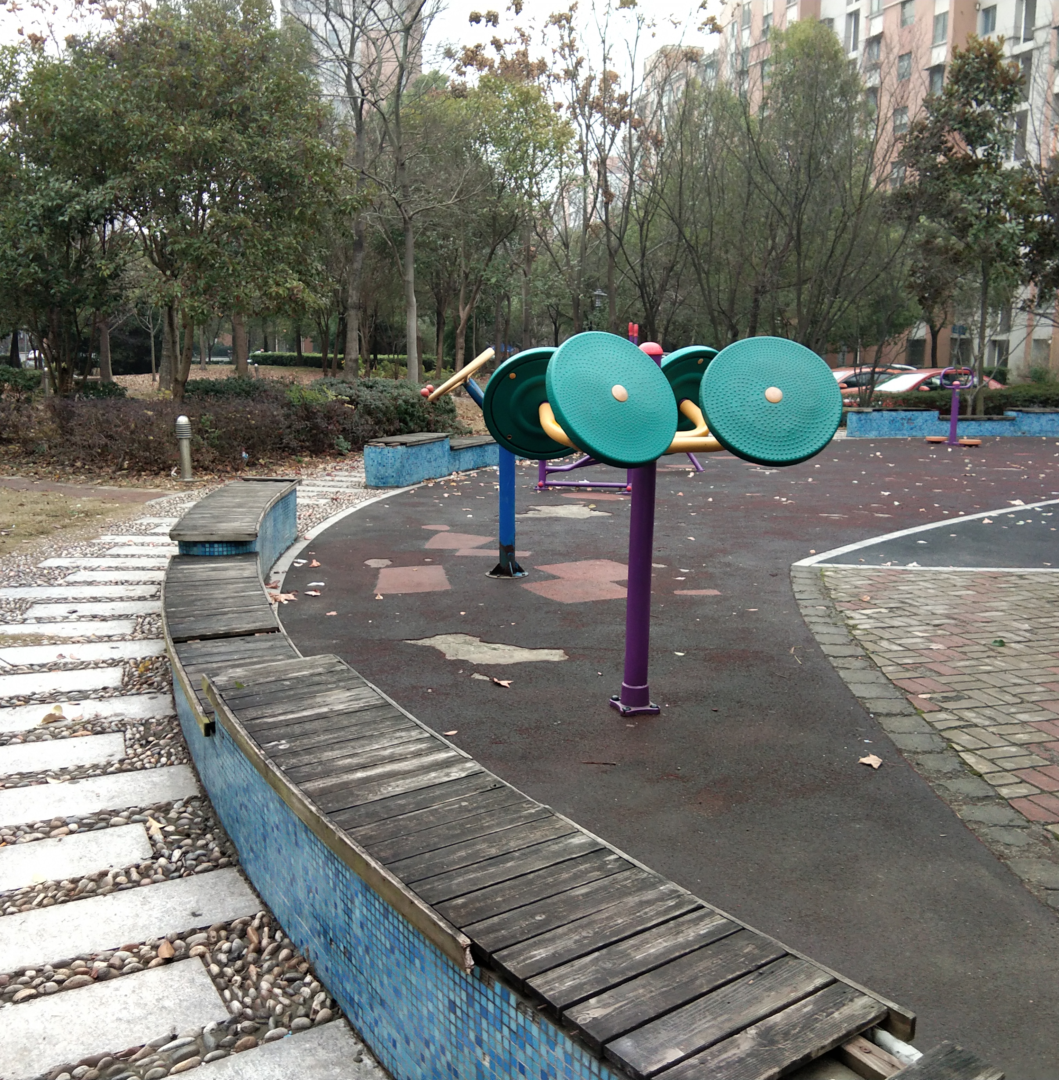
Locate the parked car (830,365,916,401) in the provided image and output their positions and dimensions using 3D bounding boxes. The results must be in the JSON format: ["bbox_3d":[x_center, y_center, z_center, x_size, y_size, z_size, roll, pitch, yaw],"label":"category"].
[{"bbox_3d":[8.206,-3.845,34.319,4.450,1.460,1.760,-3,10,-24],"label":"parked car"}]

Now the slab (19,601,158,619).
[{"bbox_3d":[-2.274,0.399,6.951,0.800,0.060,0.300,-1,10,-11],"label":"slab"}]

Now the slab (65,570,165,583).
[{"bbox_3d":[-2.501,0.256,8.227,0.800,0.050,0.323,0,9,-6],"label":"slab"}]

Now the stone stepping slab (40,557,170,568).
[{"bbox_3d":[-2.796,0.176,8.702,0.920,0.050,0.323,0,9,-6],"label":"stone stepping slab"}]

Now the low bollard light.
[{"bbox_3d":[-3.417,-0.927,12.845,0.155,0.670,0.155,1,9,0],"label":"low bollard light"}]

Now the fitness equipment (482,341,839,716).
[{"bbox_3d":[0.438,-0.059,5.022,1.100,1.480,1.150,-1,10,-14],"label":"fitness equipment"}]

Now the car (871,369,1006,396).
[{"bbox_3d":[10.900,-4.030,35.700,4.500,1.460,1.780,-3,10,-21],"label":"car"}]

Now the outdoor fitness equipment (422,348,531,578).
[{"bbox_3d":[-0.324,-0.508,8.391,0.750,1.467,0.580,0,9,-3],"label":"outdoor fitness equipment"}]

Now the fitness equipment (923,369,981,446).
[{"bbox_3d":[6.087,-1.943,18.509,0.870,1.120,0.400,7,11,30],"label":"fitness equipment"}]

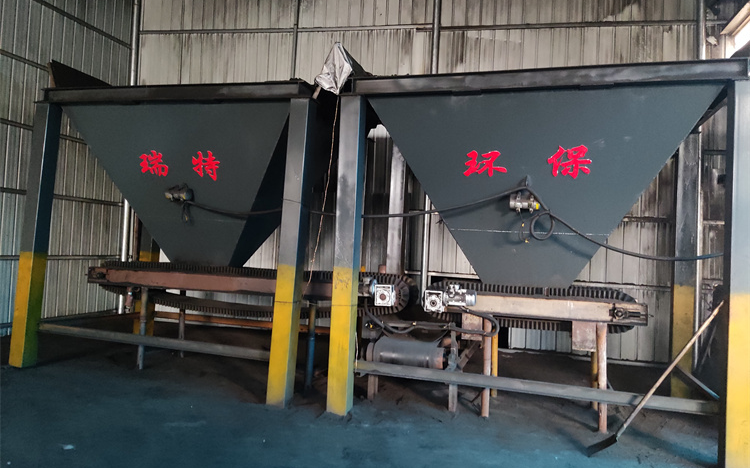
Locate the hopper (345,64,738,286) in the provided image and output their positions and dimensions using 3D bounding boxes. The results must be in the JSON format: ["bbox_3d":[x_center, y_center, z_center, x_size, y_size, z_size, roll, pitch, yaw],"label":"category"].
[{"bbox_3d":[1.609,-0.397,5.600,3.338,1.840,2.115,2,-2,19],"label":"hopper"}]

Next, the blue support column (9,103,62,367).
[{"bbox_3d":[-3.873,-0.007,6.210,0.193,2.964,0.193,3,-3,16],"label":"blue support column"}]

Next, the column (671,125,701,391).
[{"bbox_3d":[3.414,0.372,5.990,0.193,2.891,0.193,2,-2,19],"label":"column"}]

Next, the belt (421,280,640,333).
[{"bbox_3d":[1.588,0.691,5.453,1.997,0.426,0.874,2,-2,19],"label":"belt"}]

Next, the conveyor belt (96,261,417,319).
[{"bbox_3d":[-1.447,0.640,6.402,3.931,0.447,0.863,3,-3,16],"label":"conveyor belt"}]

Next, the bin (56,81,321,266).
[{"bbox_3d":[-2.005,-0.549,6.730,3.256,1.847,2.115,3,-3,16],"label":"bin"}]

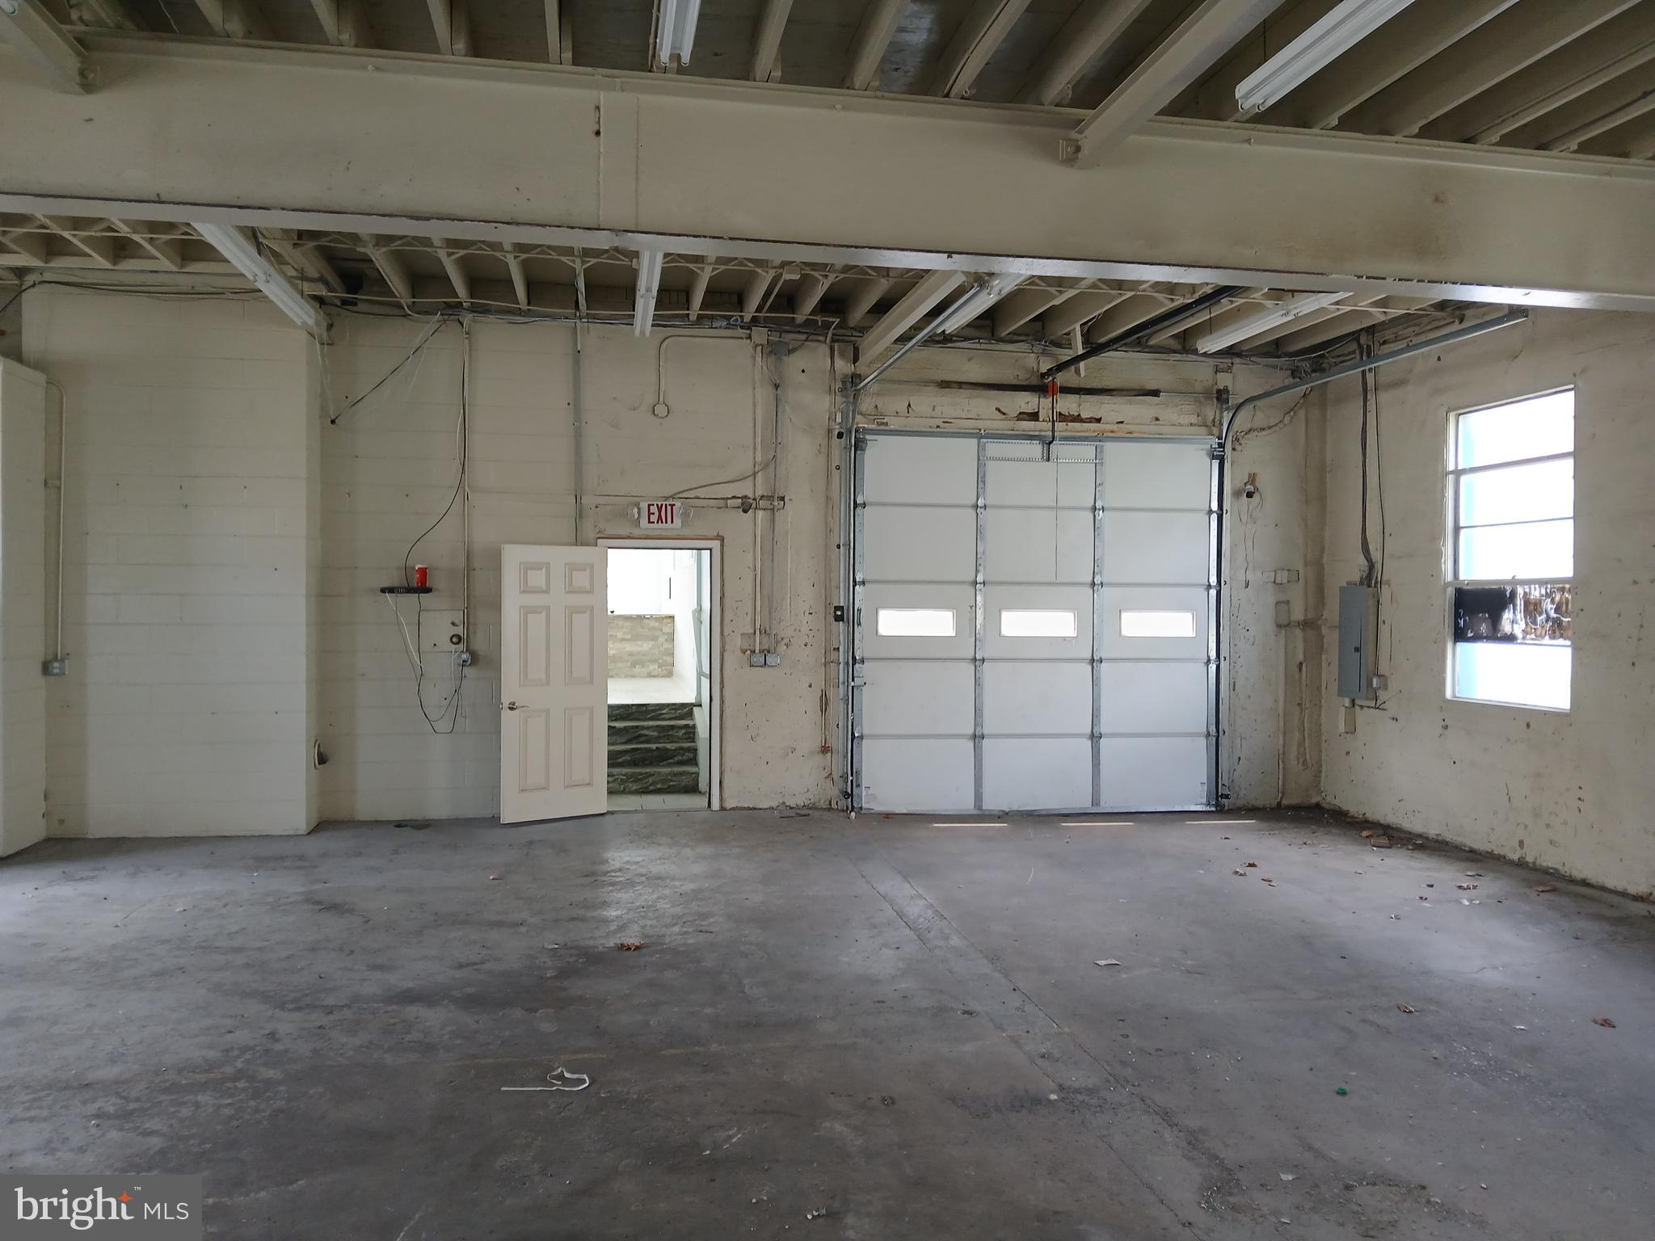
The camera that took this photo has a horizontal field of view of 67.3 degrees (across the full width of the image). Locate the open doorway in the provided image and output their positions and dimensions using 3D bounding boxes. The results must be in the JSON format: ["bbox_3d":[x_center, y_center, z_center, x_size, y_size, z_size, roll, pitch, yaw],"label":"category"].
[{"bbox_3d":[-1.277,0.425,9.500,0.900,2.070,0.140,0,1,-10],"label":"open doorway"}]

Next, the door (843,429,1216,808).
[{"bbox_3d":[1.701,0.015,10.030,3.050,3.030,0.080,0,1,-10],"label":"door"}]

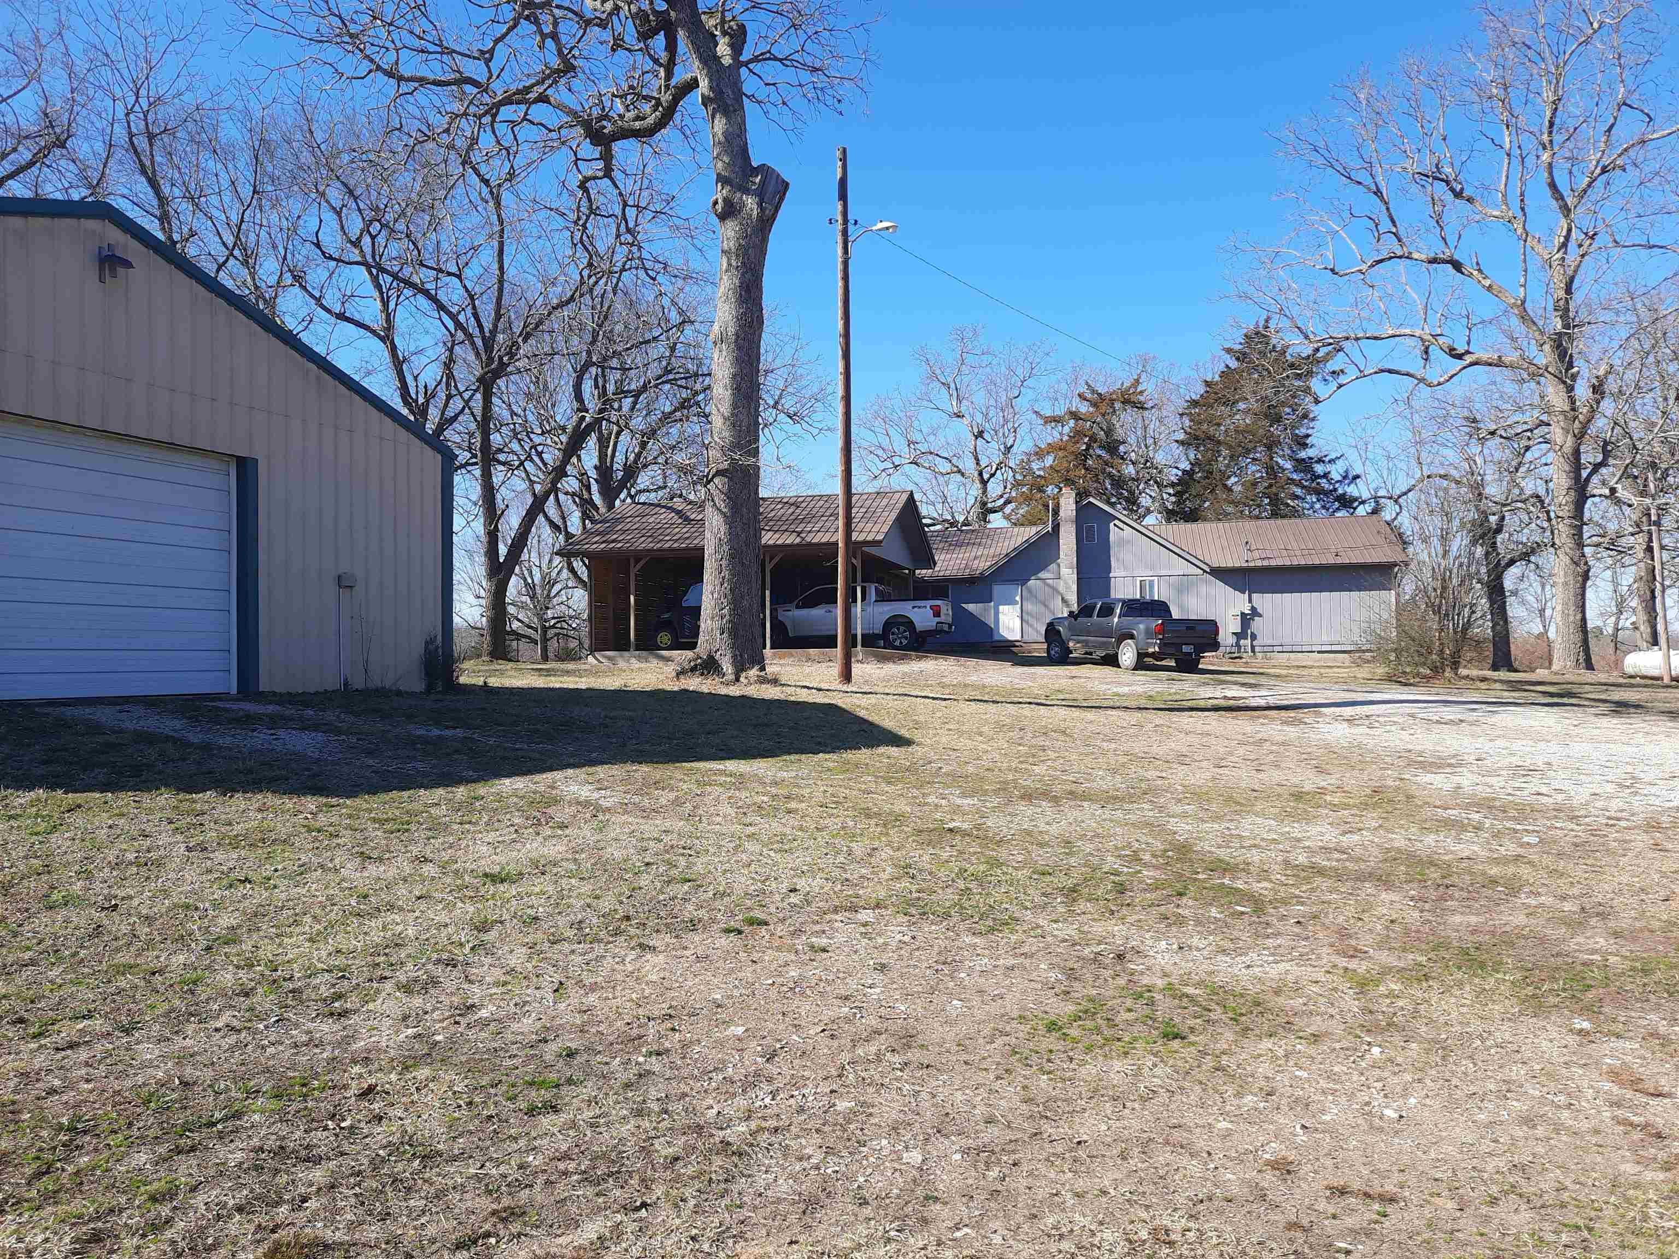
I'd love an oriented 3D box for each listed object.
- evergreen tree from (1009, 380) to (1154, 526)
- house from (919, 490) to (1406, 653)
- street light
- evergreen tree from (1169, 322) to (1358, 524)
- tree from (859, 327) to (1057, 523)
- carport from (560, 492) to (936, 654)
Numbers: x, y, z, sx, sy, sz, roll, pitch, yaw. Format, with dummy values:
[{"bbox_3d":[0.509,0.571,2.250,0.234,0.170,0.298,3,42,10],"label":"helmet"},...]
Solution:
[{"bbox_3d":[12.068,-5.411,60.172,7.302,14.458,7.302,-1,-2,0],"label":"evergreen tree"},{"bbox_3d":[11.168,-1.731,46.139,17.515,5.750,9.300,-1,-2,14],"label":"house"},{"bbox_3d":[0.446,-3.541,19.905,1.102,8.853,0.240,-1,-2,0],"label":"street light"},{"bbox_3d":[20.118,-6.461,57.199,9.110,16.216,9.110,-1,-2,0],"label":"evergreen tree"},{"bbox_3d":[5.779,-6.513,59.202,9.493,16.748,9.493,-1,-2,0],"label":"tree"},{"bbox_3d":[-2.315,-1.479,35.293,8.918,4.650,7.800,-1,-2,14],"label":"carport"}]

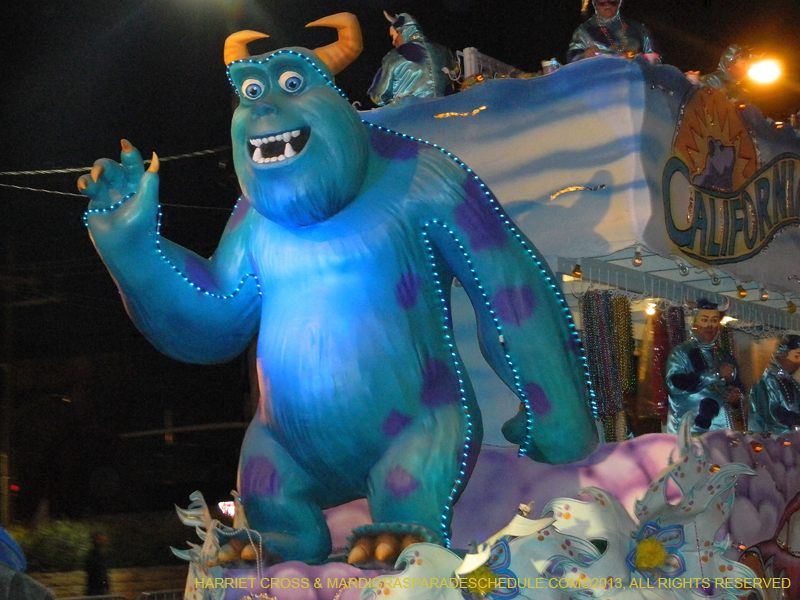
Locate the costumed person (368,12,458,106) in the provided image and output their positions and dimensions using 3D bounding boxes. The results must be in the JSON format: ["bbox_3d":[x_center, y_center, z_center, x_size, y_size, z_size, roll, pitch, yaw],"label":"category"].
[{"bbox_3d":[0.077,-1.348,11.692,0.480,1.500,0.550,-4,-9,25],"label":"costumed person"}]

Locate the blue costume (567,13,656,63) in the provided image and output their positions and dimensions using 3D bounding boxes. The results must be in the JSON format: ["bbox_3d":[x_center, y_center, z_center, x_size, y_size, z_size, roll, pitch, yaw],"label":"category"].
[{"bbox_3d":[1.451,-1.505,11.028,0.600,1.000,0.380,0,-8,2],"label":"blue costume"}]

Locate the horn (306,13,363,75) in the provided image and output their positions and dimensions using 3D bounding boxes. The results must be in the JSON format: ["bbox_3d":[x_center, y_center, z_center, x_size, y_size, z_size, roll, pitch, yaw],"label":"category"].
[{"bbox_3d":[-0.405,-1.586,10.000,0.320,0.370,0.180,-5,-9,29],"label":"horn"}]

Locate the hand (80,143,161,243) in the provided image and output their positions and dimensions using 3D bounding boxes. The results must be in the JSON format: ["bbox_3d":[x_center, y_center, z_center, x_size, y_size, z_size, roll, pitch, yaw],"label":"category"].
[{"bbox_3d":[-1.795,-0.694,10.350,0.480,0.620,0.360,-4,-9,27],"label":"hand"}]

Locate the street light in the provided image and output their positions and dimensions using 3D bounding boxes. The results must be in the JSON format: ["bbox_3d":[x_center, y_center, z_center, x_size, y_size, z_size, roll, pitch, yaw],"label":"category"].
[{"bbox_3d":[5.400,-3.390,24.000,0.460,0.360,0.400,0,-8,0],"label":"street light"}]

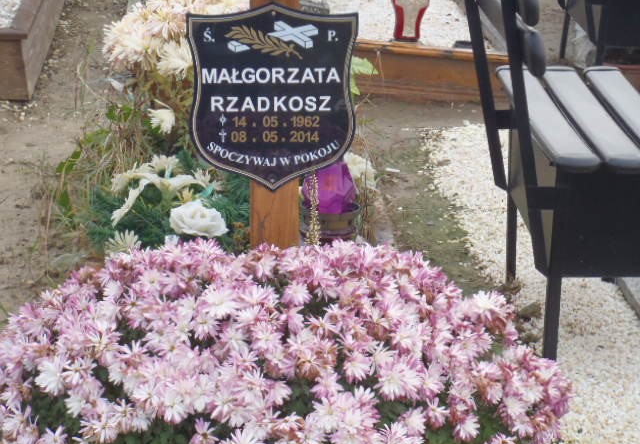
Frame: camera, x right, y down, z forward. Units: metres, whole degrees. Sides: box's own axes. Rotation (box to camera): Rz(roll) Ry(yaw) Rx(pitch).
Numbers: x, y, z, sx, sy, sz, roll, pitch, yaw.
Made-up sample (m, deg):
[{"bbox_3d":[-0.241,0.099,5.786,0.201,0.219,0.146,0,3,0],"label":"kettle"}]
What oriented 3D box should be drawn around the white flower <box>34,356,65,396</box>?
[{"bbox_3d":[-0.406,0.230,2.830,0.047,0.052,0.034,6,22,14],"label":"white flower"}]

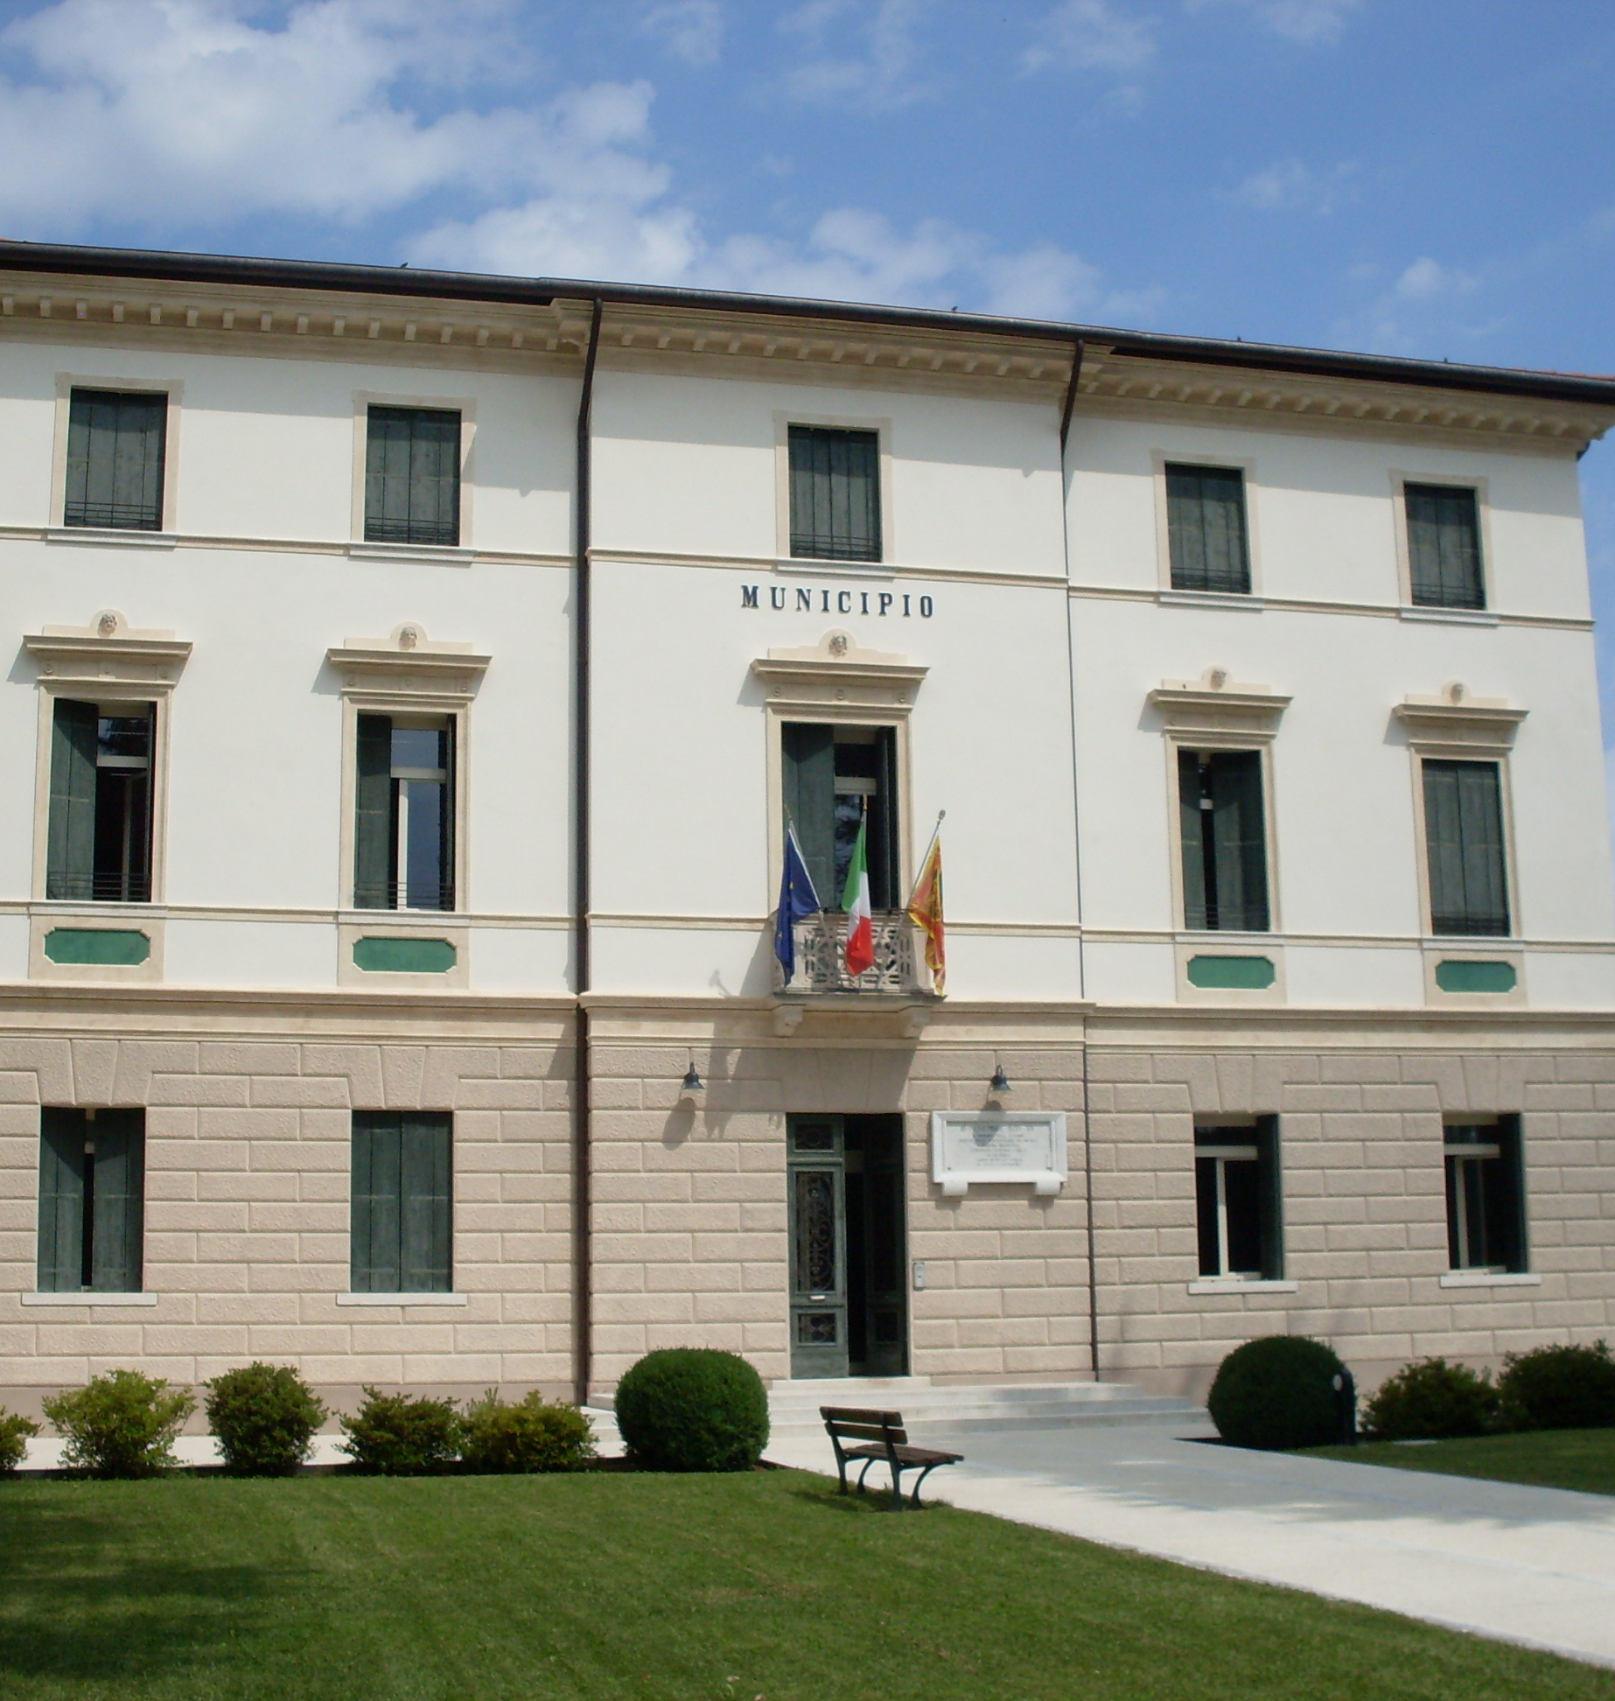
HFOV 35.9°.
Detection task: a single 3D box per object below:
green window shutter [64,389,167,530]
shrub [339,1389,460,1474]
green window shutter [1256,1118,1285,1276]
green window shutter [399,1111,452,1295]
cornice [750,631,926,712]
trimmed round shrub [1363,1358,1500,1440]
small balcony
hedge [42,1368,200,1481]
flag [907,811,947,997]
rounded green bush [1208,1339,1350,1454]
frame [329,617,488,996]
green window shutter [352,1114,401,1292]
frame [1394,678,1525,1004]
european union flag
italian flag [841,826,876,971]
[{"bbox_3d":[-8.303,-4.689,29.877,1.186,1.778,0.070,2,-11,-14],"label":"green window shutter"},{"bbox_3d":[-4.060,5.762,24.773,1.189,0.804,1.100,2,-11,-14],"label":"shrub"},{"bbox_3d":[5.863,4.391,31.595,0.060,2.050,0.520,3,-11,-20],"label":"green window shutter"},{"bbox_3d":[-4.810,4.461,31.549,0.624,2.241,0.060,2,-11,-14],"label":"green window shutter"},{"bbox_3d":[0.389,-2.243,31.202,2.298,1.031,0.350,2,-11,-14],"label":"cornice"},{"bbox_3d":[6.388,5.603,25.444,1.404,0.777,1.263,2,-11,-15],"label":"trimmed round shrub"},{"bbox_3d":[0.495,1.295,29.758,1.842,1.013,0.840,2,-11,-15],"label":"small balcony"},{"bbox_3d":[-6.919,5.749,25.049,1.514,1.014,1.350,2,-11,-14],"label":"hedge"},{"bbox_3d":[1.405,0.639,29.463,0.425,2.150,0.400,2,-11,-15],"label":"flag"},{"bbox_3d":[4.781,5.519,25.300,1.404,1.171,1.400,2,-11,-14],"label":"rounded green bush"},{"bbox_3d":[-4.788,-0.508,29.766,1.910,4.387,0.400,2,-11,-14],"label":"frame"},{"bbox_3d":[-4.935,4.031,28.541,0.563,2.024,0.050,2,-11,-15],"label":"green window shutter"},{"bbox_3d":[8.715,-0.109,32.747,1.823,4.261,0.280,2,-11,-15],"label":"frame"},{"bbox_3d":[-0.127,0.603,29.743,0.589,1.932,0.450,2,-11,-14],"label":"european union flag"},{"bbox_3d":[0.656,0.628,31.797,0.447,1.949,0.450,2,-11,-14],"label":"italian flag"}]

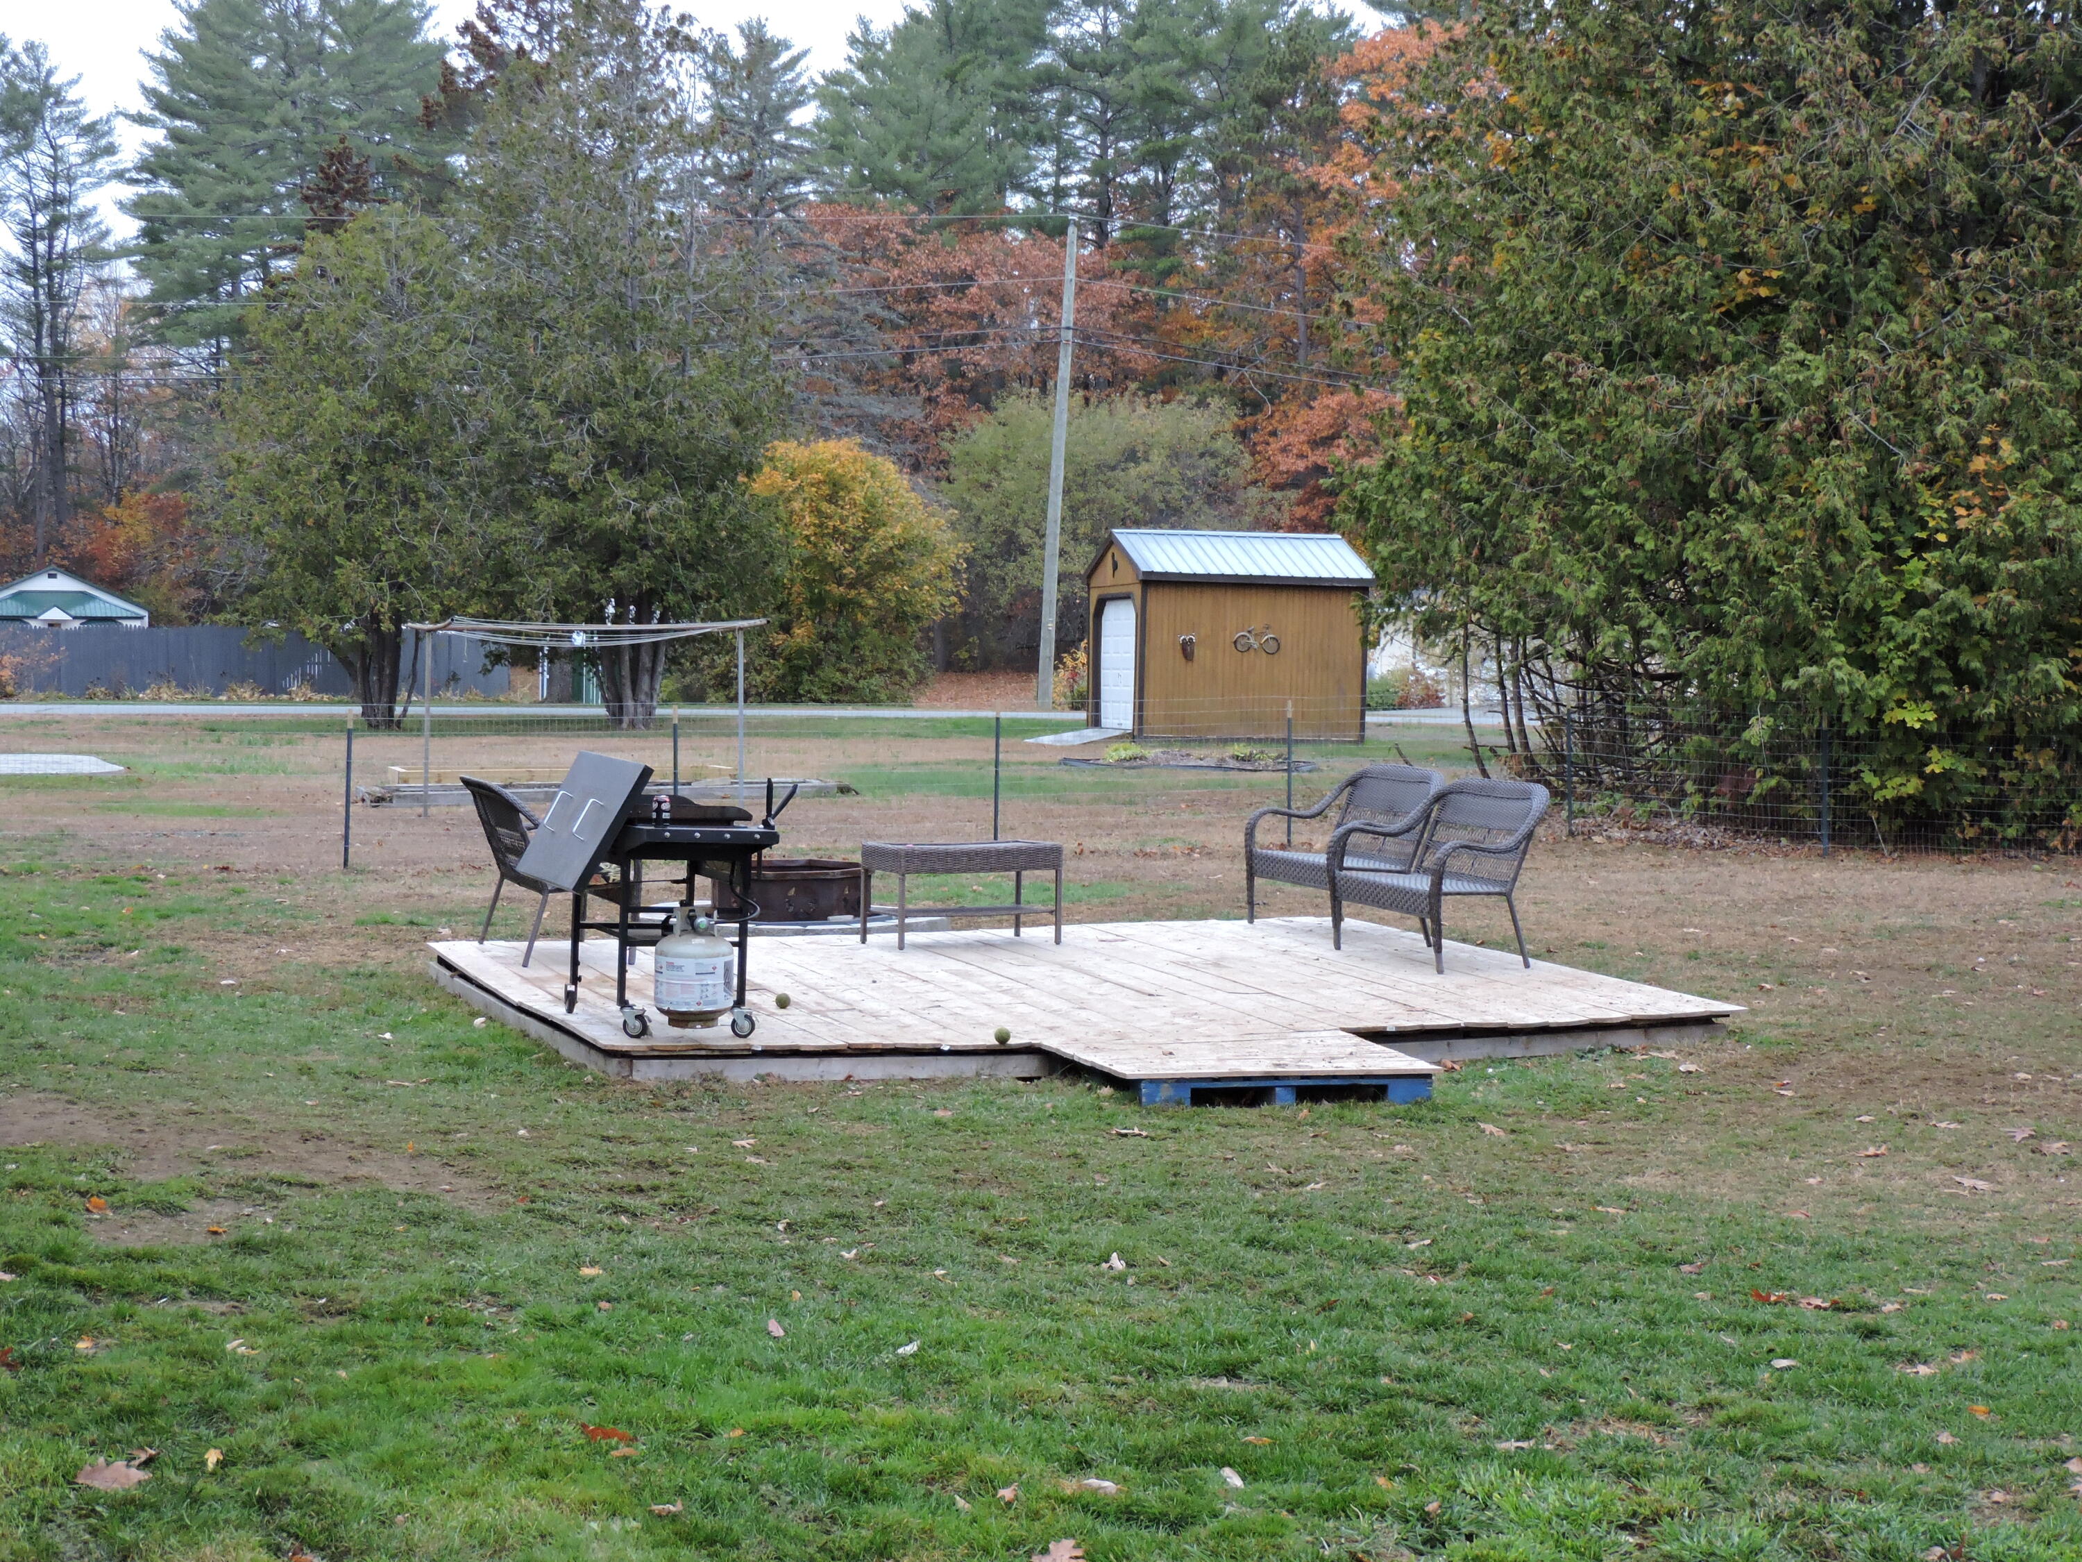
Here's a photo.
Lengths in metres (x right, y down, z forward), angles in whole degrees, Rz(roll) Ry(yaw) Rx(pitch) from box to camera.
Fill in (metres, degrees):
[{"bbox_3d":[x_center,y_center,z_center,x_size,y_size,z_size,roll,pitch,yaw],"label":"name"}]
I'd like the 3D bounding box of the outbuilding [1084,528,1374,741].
[{"bbox_3d":[2.914,-2.284,51.688,3.870,3.200,2.700,0,3,-17],"label":"outbuilding"}]

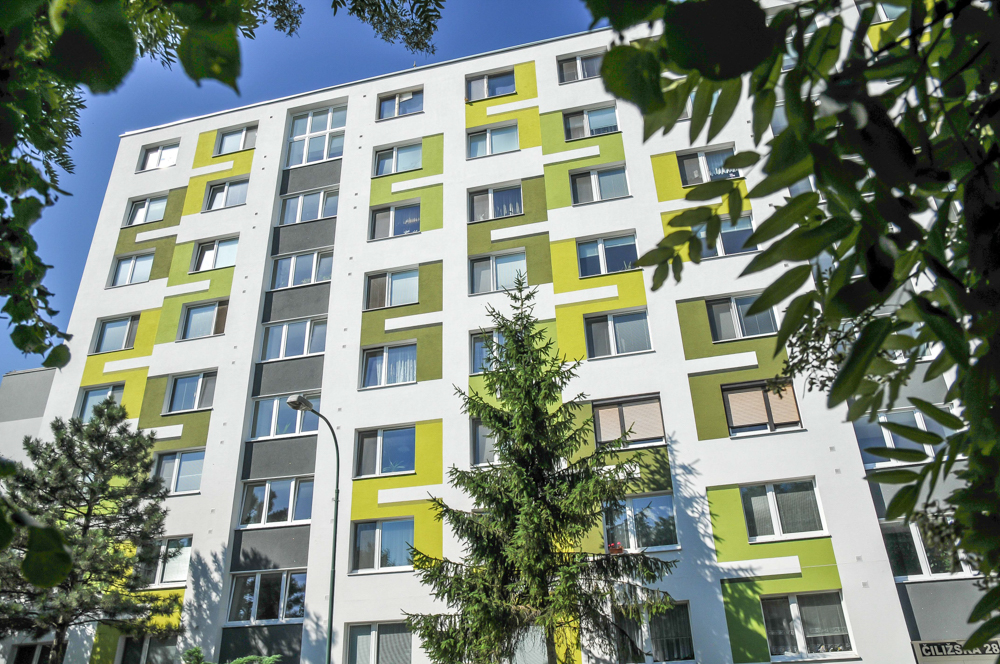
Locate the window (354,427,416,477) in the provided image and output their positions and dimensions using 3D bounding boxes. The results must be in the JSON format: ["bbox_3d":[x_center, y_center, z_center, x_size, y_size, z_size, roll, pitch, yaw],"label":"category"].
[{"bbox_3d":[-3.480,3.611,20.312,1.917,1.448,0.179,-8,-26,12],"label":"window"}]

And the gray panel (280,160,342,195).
[{"bbox_3d":[-7.409,-6.075,26.218,2.620,1.250,0.140,-8,-26,12],"label":"gray panel"}]

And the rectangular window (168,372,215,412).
[{"bbox_3d":[-10.680,2.097,23.074,1.980,1.529,0.150,-8,-26,12],"label":"rectangular window"}]

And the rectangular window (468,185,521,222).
[{"bbox_3d":[-0.161,-4.515,23.332,1.981,1.500,0.150,-8,-26,12],"label":"rectangular window"}]

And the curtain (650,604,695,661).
[{"bbox_3d":[4.258,7.484,16.595,1.042,1.349,0.099,-8,-26,12],"label":"curtain"}]

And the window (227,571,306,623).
[{"bbox_3d":[-6.832,7.763,19.508,2.580,1.470,0.160,-8,-26,12],"label":"window"}]

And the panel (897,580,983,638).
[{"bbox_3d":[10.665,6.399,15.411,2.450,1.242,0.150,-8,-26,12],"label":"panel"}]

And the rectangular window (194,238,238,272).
[{"bbox_3d":[-10.837,-2.946,25.626,1.873,1.407,0.160,-8,-26,12],"label":"rectangular window"}]

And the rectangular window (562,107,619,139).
[{"bbox_3d":[3.268,-7.459,23.788,1.919,1.448,0.150,-8,-26,12],"label":"rectangular window"}]

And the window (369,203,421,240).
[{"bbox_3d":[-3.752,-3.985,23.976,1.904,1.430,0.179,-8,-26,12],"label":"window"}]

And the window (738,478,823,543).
[{"bbox_3d":[7.211,4.563,17.028,1.904,1.487,0.150,-8,-26,12],"label":"window"}]

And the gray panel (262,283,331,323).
[{"bbox_3d":[-7.205,-1.038,23.781,2.620,1.250,0.140,-8,-26,12],"label":"gray panel"}]

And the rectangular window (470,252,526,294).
[{"bbox_3d":[-0.064,-1.966,22.100,1.971,1.542,0.150,-8,-26,12],"label":"rectangular window"}]

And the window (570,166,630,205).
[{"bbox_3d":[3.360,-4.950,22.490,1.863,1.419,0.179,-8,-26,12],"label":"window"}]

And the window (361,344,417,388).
[{"bbox_3d":[-3.603,1.097,21.616,1.968,1.550,0.150,-8,-26,12],"label":"window"}]

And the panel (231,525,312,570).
[{"bbox_3d":[-6.862,6.544,20.123,2.664,1.218,0.150,-8,-26,12],"label":"panel"}]

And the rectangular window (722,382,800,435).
[{"bbox_3d":[7.153,2.093,18.212,1.906,1.524,0.150,-8,-26,12],"label":"rectangular window"}]

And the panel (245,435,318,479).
[{"bbox_3d":[-7.001,4.000,21.344,2.620,1.250,0.140,-8,-26,12],"label":"panel"}]

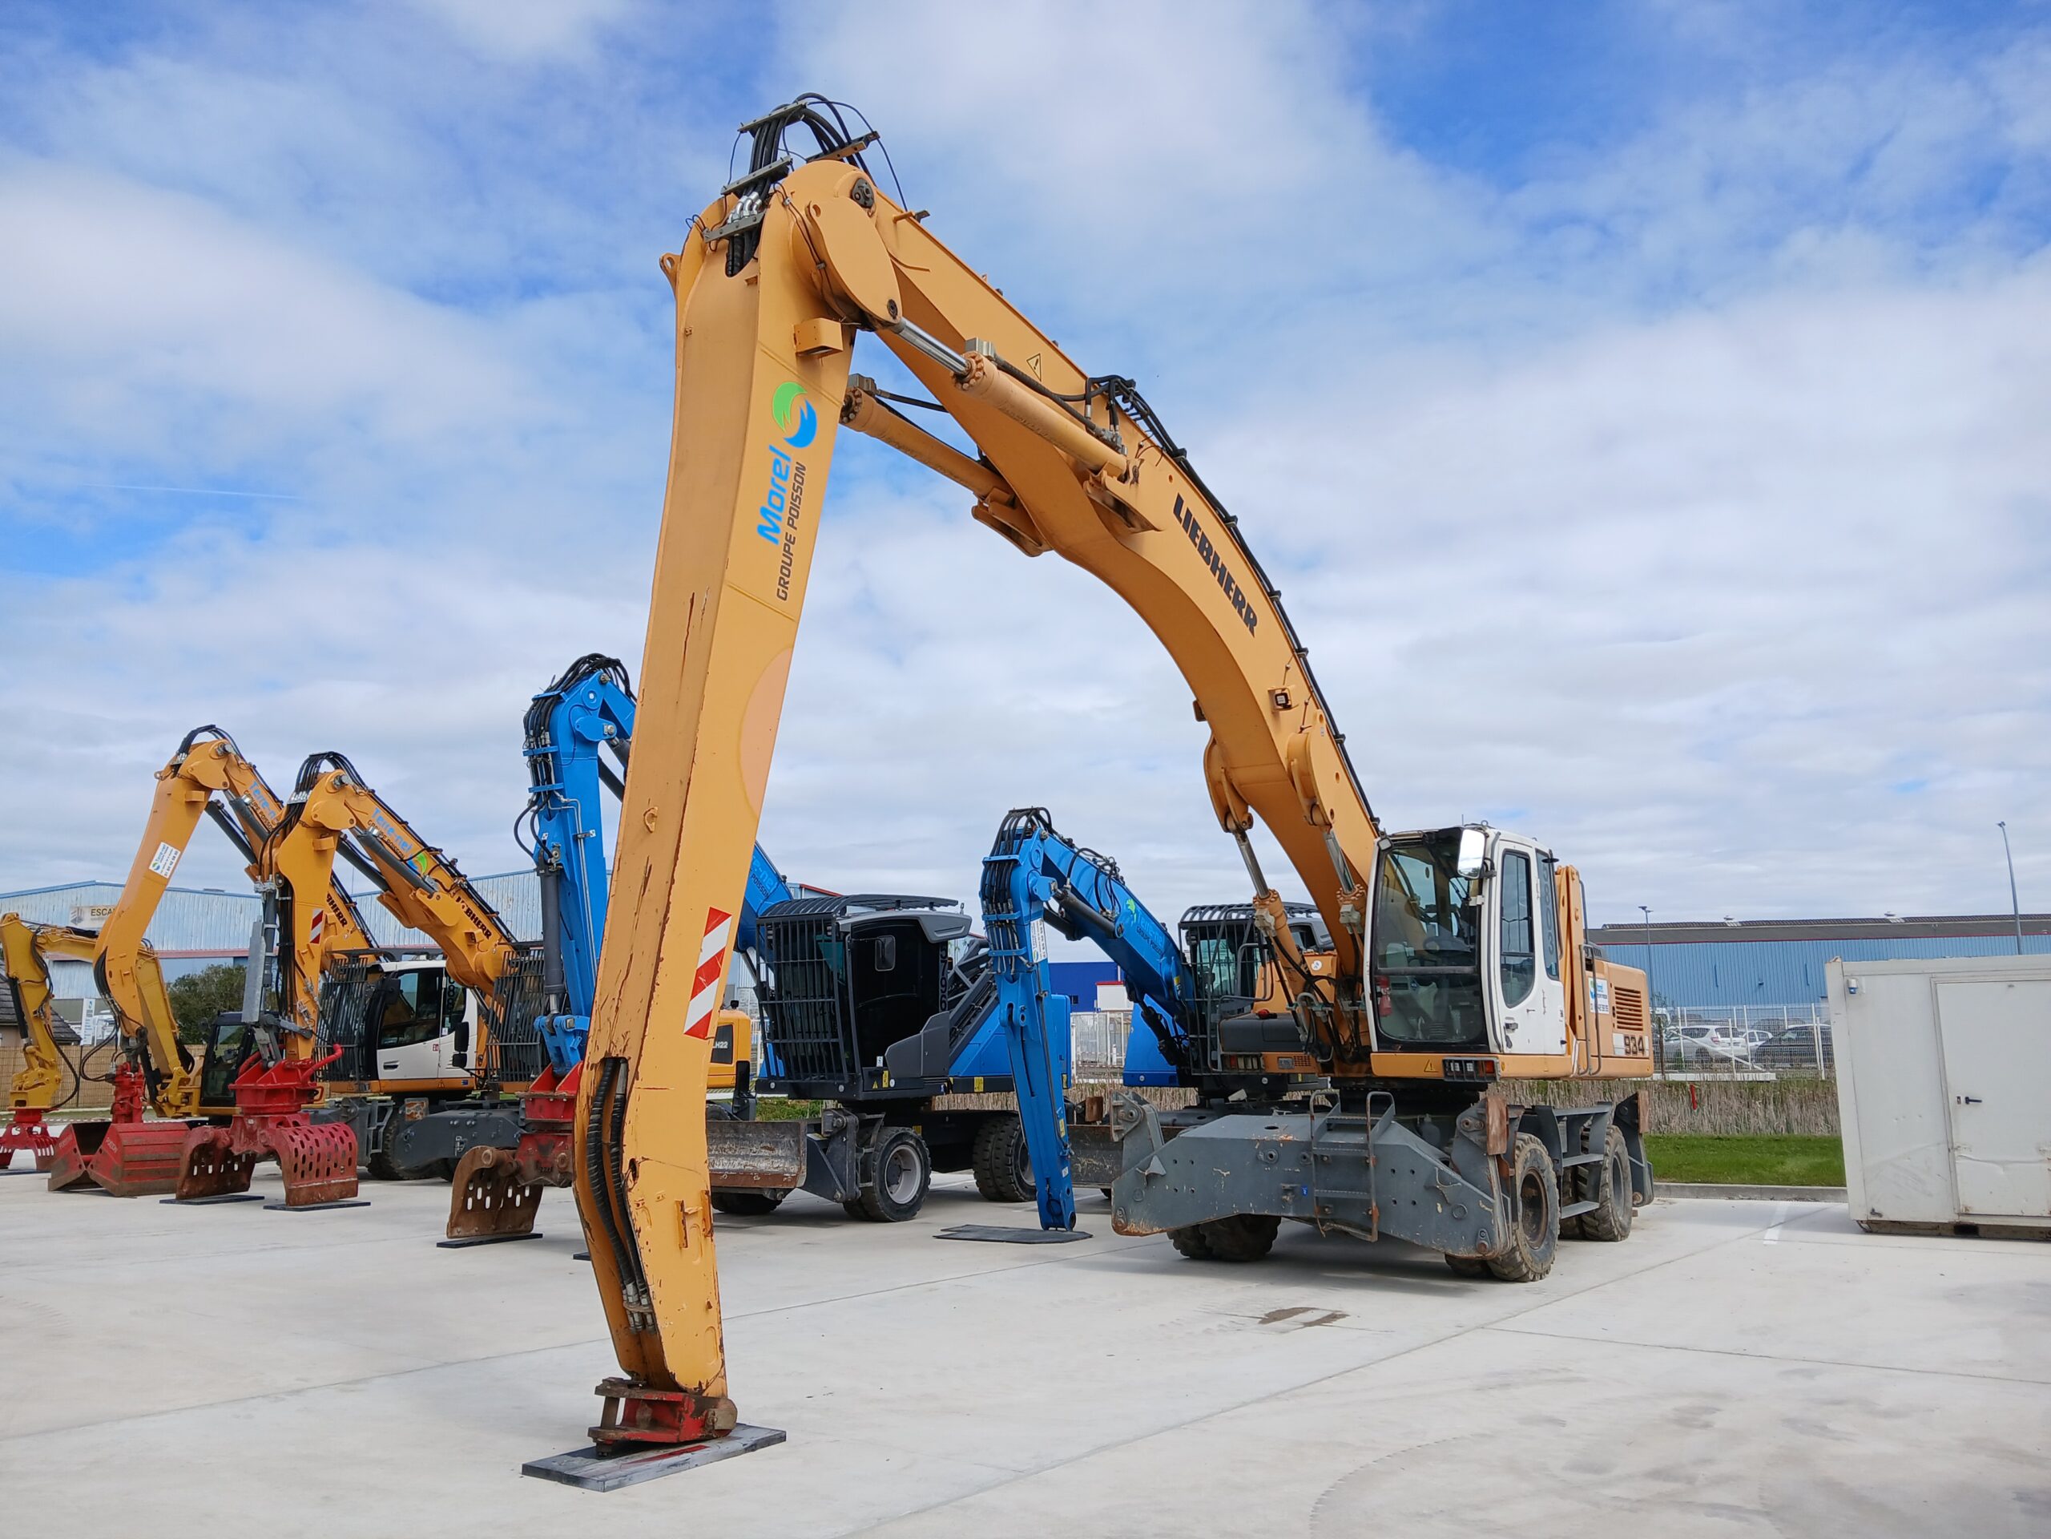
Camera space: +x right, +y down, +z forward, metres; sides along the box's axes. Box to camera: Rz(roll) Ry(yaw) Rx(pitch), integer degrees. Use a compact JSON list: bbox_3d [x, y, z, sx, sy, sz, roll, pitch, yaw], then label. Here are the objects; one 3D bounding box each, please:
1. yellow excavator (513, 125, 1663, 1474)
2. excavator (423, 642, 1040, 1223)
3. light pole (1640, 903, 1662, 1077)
[{"bbox_3d":[1.892,0.456,11.779,2.980,6.700,12.450,-7,-13,33],"label":"yellow excavator"},{"bbox_3d":[-2.395,2.065,17.226,2.550,5.600,7.400,-7,-13,32],"label":"excavator"},{"bbox_3d":[28.152,9.885,69.383,0.650,7.439,0.400,2,-11,-11],"label":"light pole"}]

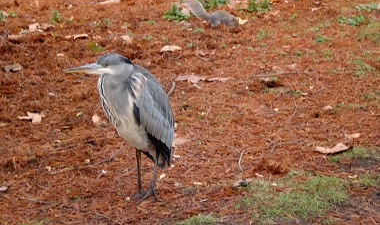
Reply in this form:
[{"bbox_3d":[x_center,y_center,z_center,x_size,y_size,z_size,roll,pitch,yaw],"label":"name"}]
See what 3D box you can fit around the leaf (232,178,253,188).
[{"bbox_3d":[0.204,0.276,4.524,0.078,0.025,0.048,0,15,0],"label":"leaf"}]

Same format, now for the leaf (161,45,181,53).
[{"bbox_3d":[-0.117,-0.396,7.218,0.130,0.040,0.085,0,16,0],"label":"leaf"}]

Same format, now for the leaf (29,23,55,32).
[{"bbox_3d":[-0.971,-0.556,7.609,0.170,0.035,0.166,0,15,0],"label":"leaf"}]

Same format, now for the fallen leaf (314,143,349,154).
[{"bbox_3d":[0.603,0.154,4.962,0.145,0.035,0.072,0,15,0],"label":"fallen leaf"}]

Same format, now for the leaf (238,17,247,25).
[{"bbox_3d":[0.348,-0.621,7.852,0.080,0.035,0.070,0,15,0],"label":"leaf"}]

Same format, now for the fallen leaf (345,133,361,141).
[{"bbox_3d":[0.759,0.112,5.437,0.075,0.020,0.065,0,16,0],"label":"fallen leaf"}]

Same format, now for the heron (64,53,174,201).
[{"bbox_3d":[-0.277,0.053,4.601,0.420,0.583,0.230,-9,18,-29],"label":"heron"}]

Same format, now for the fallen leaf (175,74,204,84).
[{"bbox_3d":[0.000,-0.176,6.212,0.165,0.025,0.126,0,15,0],"label":"fallen leaf"}]

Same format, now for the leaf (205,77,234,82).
[{"bbox_3d":[0.163,-0.173,6.211,0.149,0.020,0.075,0,15,0],"label":"leaf"}]

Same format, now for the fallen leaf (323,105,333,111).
[{"bbox_3d":[0.700,-0.024,5.921,0.048,0.022,0.045,0,16,0],"label":"fallen leaf"}]

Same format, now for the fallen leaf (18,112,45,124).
[{"bbox_3d":[-0.745,0.026,5.467,0.122,0.020,0.124,0,15,0],"label":"fallen leaf"}]

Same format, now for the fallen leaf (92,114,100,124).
[{"bbox_3d":[-0.457,0.034,5.688,0.042,0.035,0.050,0,16,0],"label":"fallen leaf"}]

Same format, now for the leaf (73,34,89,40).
[{"bbox_3d":[-0.711,-0.486,7.559,0.105,0.030,0.075,0,16,0],"label":"leaf"}]

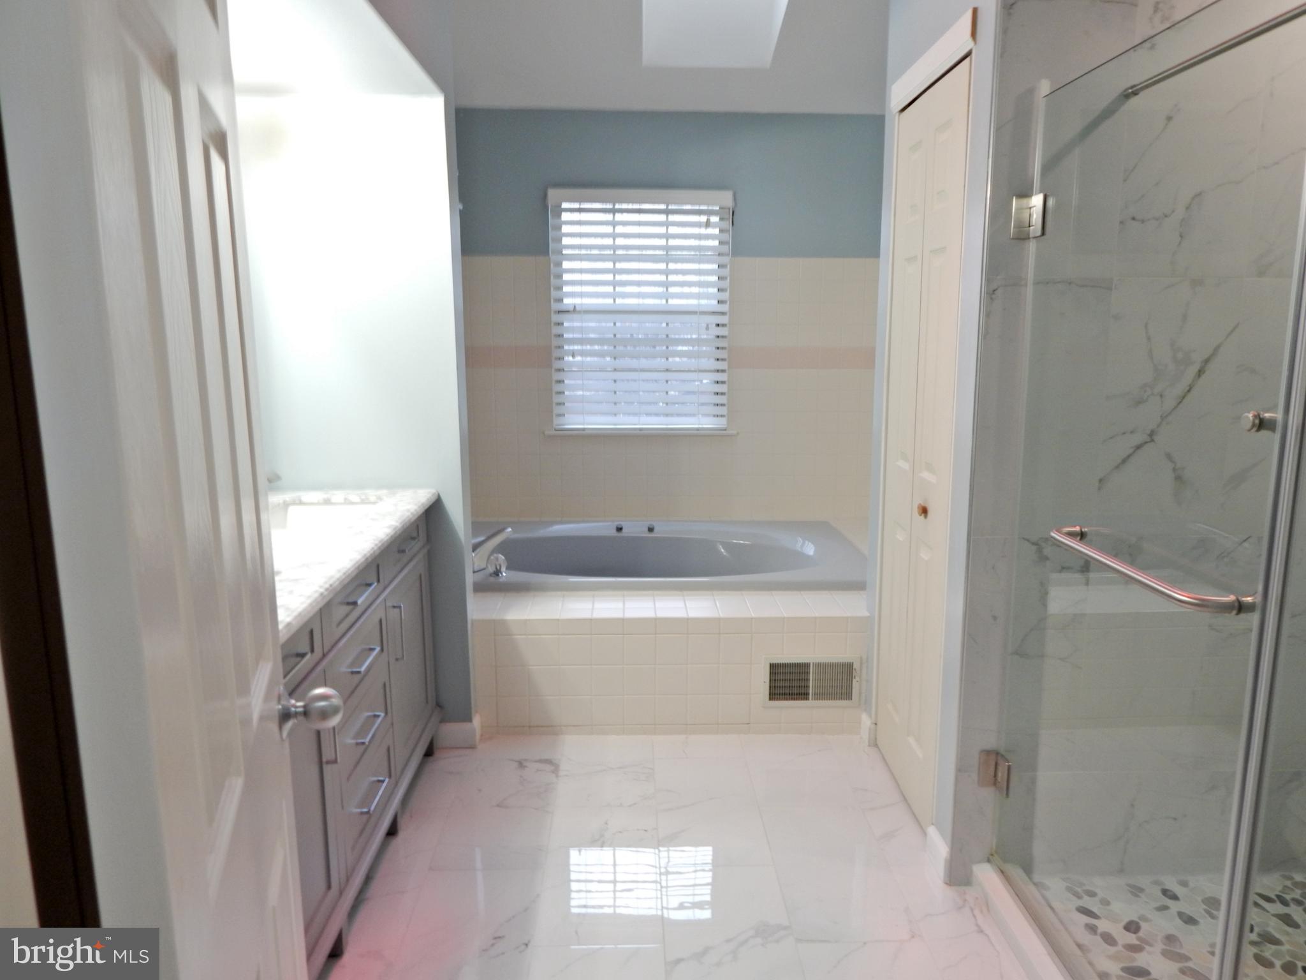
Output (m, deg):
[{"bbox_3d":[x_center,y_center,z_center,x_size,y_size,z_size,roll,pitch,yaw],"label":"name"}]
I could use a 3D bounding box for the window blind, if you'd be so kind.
[{"bbox_3d":[-0.057,-0.875,4.122,0.898,1.168,0.070,0,11,-1],"label":"window blind"}]

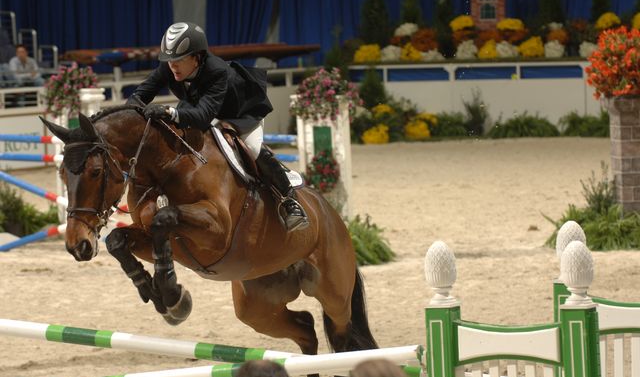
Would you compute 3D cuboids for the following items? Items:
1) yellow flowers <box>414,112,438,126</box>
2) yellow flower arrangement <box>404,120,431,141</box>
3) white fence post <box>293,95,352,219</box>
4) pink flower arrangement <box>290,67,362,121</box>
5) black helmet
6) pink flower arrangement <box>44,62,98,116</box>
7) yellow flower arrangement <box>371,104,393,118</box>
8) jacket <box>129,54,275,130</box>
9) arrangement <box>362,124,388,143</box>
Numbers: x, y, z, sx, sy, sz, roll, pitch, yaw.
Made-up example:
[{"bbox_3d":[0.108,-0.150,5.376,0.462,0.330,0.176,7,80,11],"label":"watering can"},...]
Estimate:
[{"bbox_3d":[1.714,-1.094,64.300,0.410,0.280,0.380,-2,4,0],"label":"yellow flowers"},{"bbox_3d":[1.477,-0.894,60.500,0.400,0.340,0.380,-1,3,5],"label":"yellow flower arrangement"},{"bbox_3d":[0.032,-0.165,36.600,0.480,1.380,0.400,0,3,17],"label":"white fence post"},{"bbox_3d":[0.059,-0.868,36.500,0.640,0.490,0.540,0,3,15],"label":"pink flower arrangement"},{"bbox_3d":[-0.703,-0.755,20.650,0.220,0.190,0.280,1,14,41],"label":"black helmet"},{"bbox_3d":[-2.488,-0.991,40.000,0.550,0.530,0.500,-1,3,0],"label":"pink flower arrangement"},{"bbox_3d":[0.948,-1.160,60.600,0.320,0.240,0.310,-1,3,5],"label":"yellow flower arrangement"},{"bbox_3d":[-0.617,-0.500,20.800,0.520,0.450,0.660,1,16,42],"label":"jacket"},{"bbox_3d":[0.831,-0.808,59.800,0.400,0.320,0.380,-1,3,5],"label":"arrangement"}]

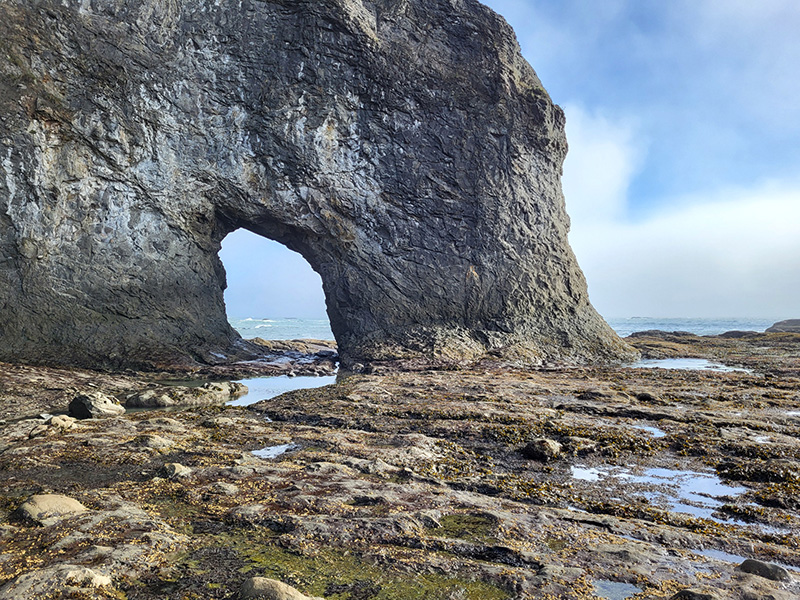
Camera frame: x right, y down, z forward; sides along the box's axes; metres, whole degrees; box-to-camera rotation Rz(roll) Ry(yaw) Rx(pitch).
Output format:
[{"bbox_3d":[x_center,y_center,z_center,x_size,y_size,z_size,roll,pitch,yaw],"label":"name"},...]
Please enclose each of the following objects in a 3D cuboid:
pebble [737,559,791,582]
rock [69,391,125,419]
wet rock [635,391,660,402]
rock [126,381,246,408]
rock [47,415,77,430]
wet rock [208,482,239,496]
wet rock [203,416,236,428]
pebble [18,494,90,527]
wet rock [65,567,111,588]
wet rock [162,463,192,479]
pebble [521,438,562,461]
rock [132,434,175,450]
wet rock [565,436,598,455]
[{"bbox_3d":[2.259,1.672,3.737,0.288,0.095,0.201,-1,-2,36],"label":"pebble"},{"bbox_3d":[-5.050,1.732,10.006,0.832,0.370,0.707,1,-2,-27],"label":"rock"},{"bbox_3d":[4.830,1.871,11.729,0.469,0.202,0.329,-1,-2,22],"label":"wet rock"},{"bbox_3d":[-4.360,1.936,12.434,2.381,0.495,0.857,1,-2,-33],"label":"rock"},{"bbox_3d":[-4.949,1.779,8.789,0.382,0.200,0.306,1,-2,-29],"label":"rock"},{"bbox_3d":[-1.621,1.730,5.522,0.264,0.091,0.198,1,-2,-16],"label":"wet rock"},{"bbox_3d":[-2.695,1.815,8.974,0.486,0.138,0.340,1,-2,-17],"label":"wet rock"},{"bbox_3d":[-2.743,1.662,4.754,0.496,0.209,0.337,0,-2,-10],"label":"pebble"},{"bbox_3d":[-1.849,1.643,3.559,0.246,0.095,0.172,0,-2,0],"label":"wet rock"},{"bbox_3d":[-2.309,1.769,6.239,0.289,0.147,0.231,0,-2,0],"label":"wet rock"},{"bbox_3d":[1.667,1.762,7.087,0.478,0.235,0.373,0,-2,0],"label":"pebble"},{"bbox_3d":[-3.106,1.796,7.579,0.490,0.176,0.367,0,-2,0],"label":"rock"},{"bbox_3d":[2.190,1.742,7.255,0.393,0.176,0.295,-1,-2,17],"label":"wet rock"}]

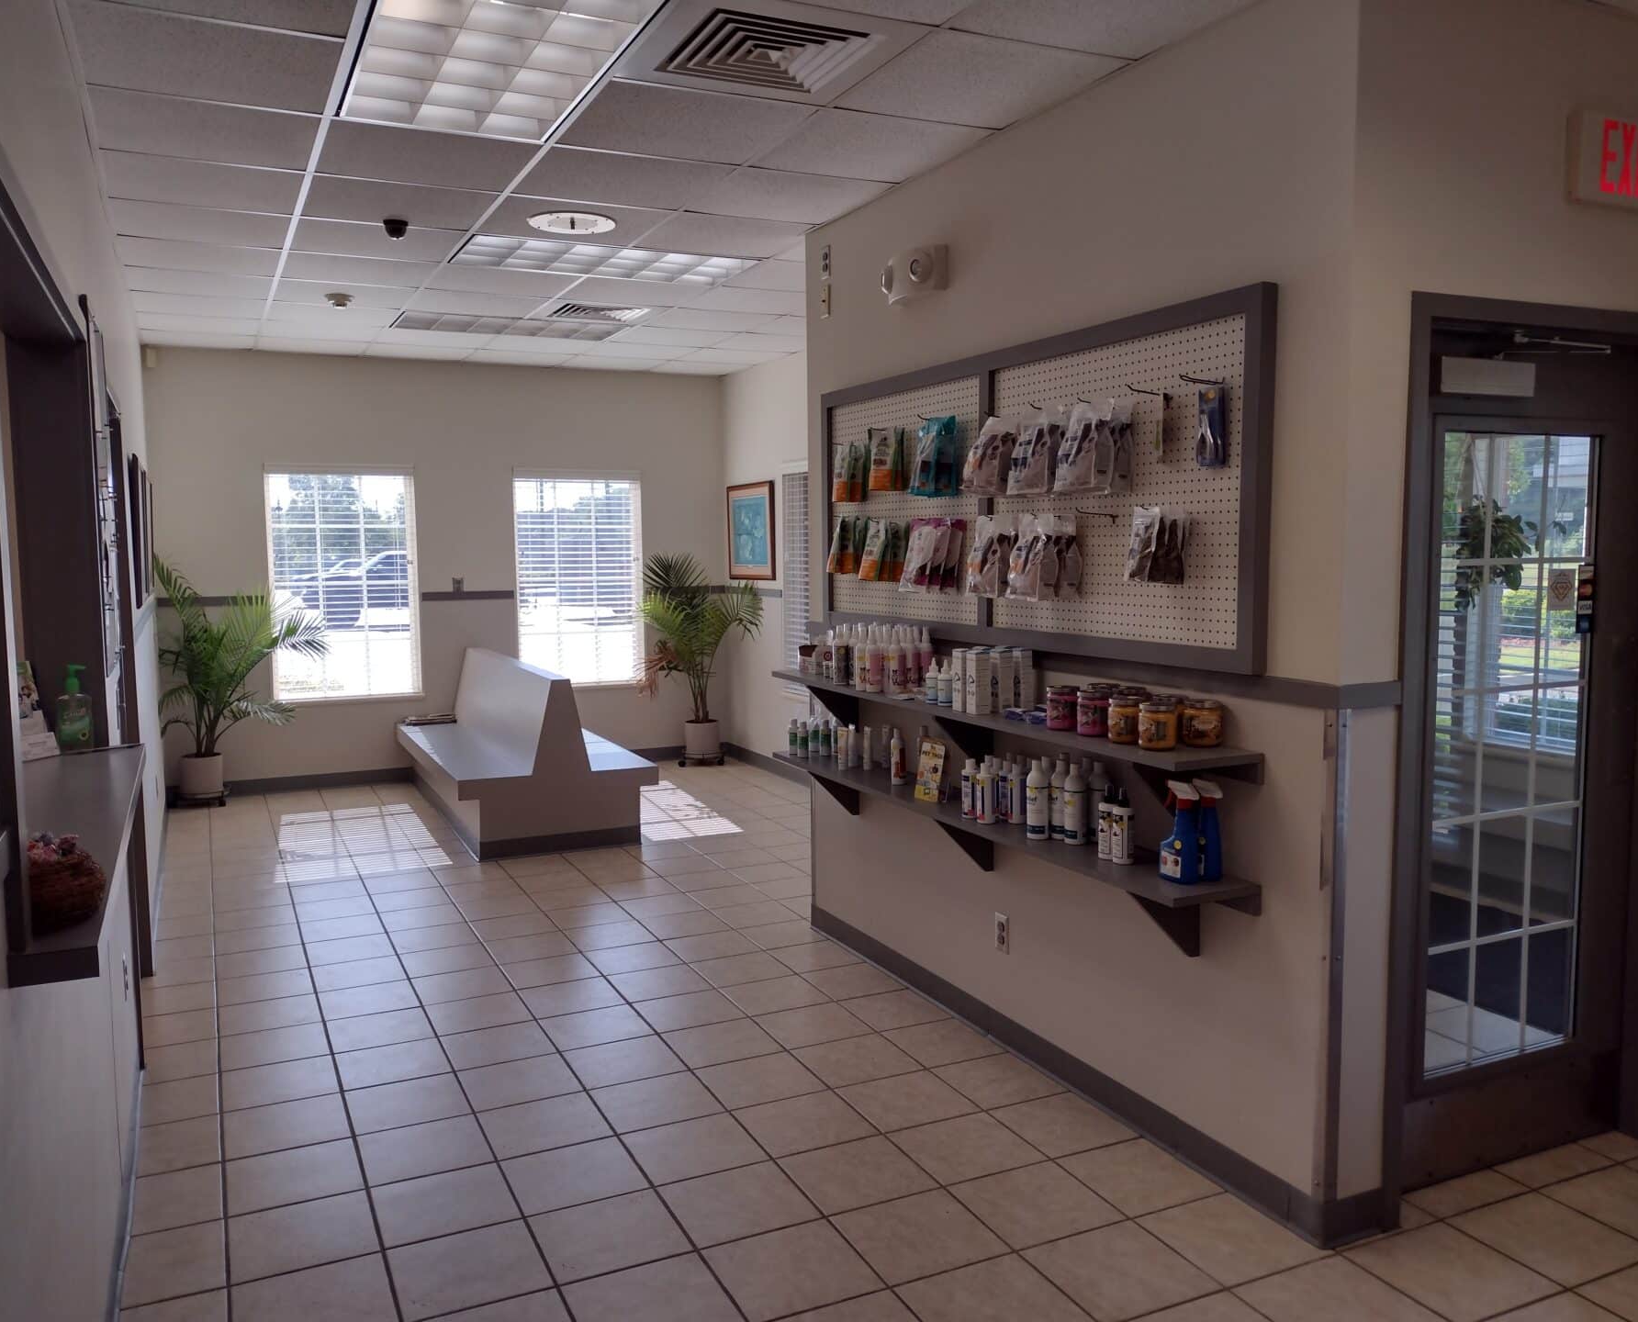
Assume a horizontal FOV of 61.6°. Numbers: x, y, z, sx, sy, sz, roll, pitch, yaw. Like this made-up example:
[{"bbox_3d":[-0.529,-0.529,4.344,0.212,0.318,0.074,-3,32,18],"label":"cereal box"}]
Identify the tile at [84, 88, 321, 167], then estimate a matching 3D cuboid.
[{"bbox_3d":[-1.707,-1.487,3.857,0.600,0.015,0.605,-3,5,-25],"label":"tile"}]

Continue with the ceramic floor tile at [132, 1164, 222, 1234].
[{"bbox_3d":[-1.532,1.296,3.303,0.197,0.010,0.305,-4,6,-24],"label":"ceramic floor tile"}]

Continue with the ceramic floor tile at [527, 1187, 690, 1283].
[{"bbox_3d":[-0.471,1.295,3.097,0.307,0.010,0.307,-3,6,-24],"label":"ceramic floor tile"}]

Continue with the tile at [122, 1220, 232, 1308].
[{"bbox_3d":[-1.361,1.278,2.914,0.195,0.010,0.310,-3,5,-24],"label":"tile"}]

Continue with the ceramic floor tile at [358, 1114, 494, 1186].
[{"bbox_3d":[-0.995,1.236,3.469,0.305,0.010,0.305,-3,5,-25],"label":"ceramic floor tile"}]

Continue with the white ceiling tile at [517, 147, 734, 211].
[{"bbox_3d":[-0.633,-1.553,4.419,0.605,0.018,0.605,-3,5,-24],"label":"white ceiling tile"}]

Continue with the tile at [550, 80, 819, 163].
[{"bbox_3d":[-0.379,-1.513,3.870,0.603,0.018,0.603,-3,6,-24],"label":"tile"}]

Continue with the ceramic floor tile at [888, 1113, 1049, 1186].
[{"bbox_3d":[0.372,1.225,3.451,0.305,0.010,0.305,-3,5,-25],"label":"ceramic floor tile"}]

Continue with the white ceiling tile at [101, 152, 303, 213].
[{"bbox_3d":[-1.988,-1.556,4.475,0.580,0.020,0.600,-3,6,-25],"label":"white ceiling tile"}]

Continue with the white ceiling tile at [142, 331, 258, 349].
[{"bbox_3d":[-3.484,-1.810,7.738,0.590,0.015,0.600,-3,5,-25],"label":"white ceiling tile"}]

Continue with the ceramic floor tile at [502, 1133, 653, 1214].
[{"bbox_3d":[-0.587,1.239,3.303,0.305,0.010,0.305,-3,5,-24],"label":"ceramic floor tile"}]

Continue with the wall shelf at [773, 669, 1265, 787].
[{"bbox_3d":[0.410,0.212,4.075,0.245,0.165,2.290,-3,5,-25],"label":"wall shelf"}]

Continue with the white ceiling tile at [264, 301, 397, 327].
[{"bbox_3d":[-2.452,-1.748,6.920,0.605,0.015,0.605,-3,5,-25],"label":"white ceiling tile"}]

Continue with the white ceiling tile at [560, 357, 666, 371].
[{"bbox_3d":[-1.323,-1.928,8.852,0.605,0.018,0.584,-3,5,-24],"label":"white ceiling tile"}]

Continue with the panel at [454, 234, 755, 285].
[{"bbox_3d":[-0.876,-1.680,5.662,1.210,0.070,0.605,-3,5,-25],"label":"panel"}]

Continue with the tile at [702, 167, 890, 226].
[{"bbox_3d":[-0.111,-1.576,4.654,0.534,0.018,0.602,-3,6,-24],"label":"tile"}]

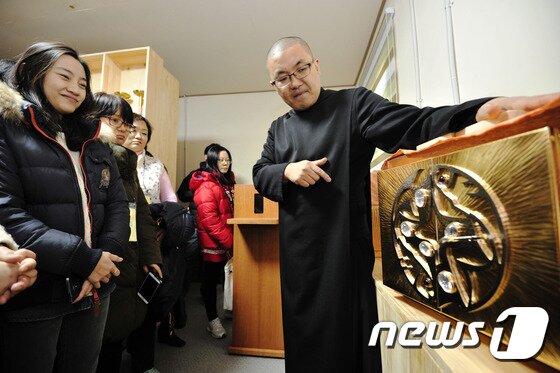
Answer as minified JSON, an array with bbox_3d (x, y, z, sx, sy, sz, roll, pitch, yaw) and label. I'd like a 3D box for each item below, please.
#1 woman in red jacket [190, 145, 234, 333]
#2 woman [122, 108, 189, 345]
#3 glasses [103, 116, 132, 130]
[{"bbox_3d":[-0.568,0.420,2.165,0.360,1.620,0.460,-5,-8,32],"label":"woman in red jacket"},{"bbox_3d":[-0.873,0.342,1.641,0.500,1.650,0.400,5,-9,-38],"label":"woman"},{"bbox_3d":[-0.836,-0.315,1.225,0.140,0.045,0.140,10,-3,21],"label":"glasses"}]

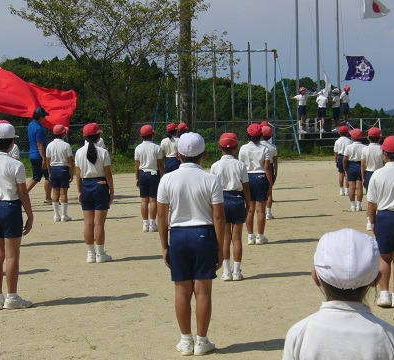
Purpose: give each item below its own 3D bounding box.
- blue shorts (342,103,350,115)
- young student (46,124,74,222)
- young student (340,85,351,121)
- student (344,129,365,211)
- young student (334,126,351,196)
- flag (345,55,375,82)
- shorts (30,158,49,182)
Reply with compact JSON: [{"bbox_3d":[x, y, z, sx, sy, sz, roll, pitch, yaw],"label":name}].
[{"bbox_3d":[4.615,-2.201,34.000,0.270,0.340,0.220,-3,4,-35],"label":"blue shorts"},{"bbox_3d":[-2.017,-0.096,16.100,0.380,1.420,0.250,0,3,22],"label":"young student"},{"bbox_3d":[4.677,-2.268,34.500,0.380,1.430,0.280,-2,3,-25],"label":"young student"},{"bbox_3d":[2.545,-0.162,17.700,0.340,1.330,0.250,-2,3,-15],"label":"student"},{"bbox_3d":[2.826,-0.358,21.200,0.350,1.350,0.250,-2,3,-18],"label":"young student"},{"bbox_3d":[5.059,-3.461,34.000,0.950,0.800,0.220,-1,3,0],"label":"flag"},{"bbox_3d":[-2.818,-0.170,19.600,0.330,0.430,0.360,-2,3,-20],"label":"shorts"}]

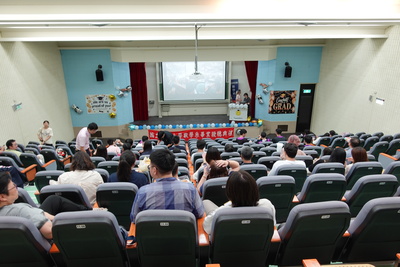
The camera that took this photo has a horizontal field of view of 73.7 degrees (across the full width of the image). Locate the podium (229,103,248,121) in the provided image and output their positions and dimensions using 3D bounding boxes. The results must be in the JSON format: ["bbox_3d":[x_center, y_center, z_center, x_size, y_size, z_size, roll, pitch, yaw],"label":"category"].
[{"bbox_3d":[1.996,-1.104,13.926,0.930,1.004,0.550,2,18,6],"label":"podium"}]

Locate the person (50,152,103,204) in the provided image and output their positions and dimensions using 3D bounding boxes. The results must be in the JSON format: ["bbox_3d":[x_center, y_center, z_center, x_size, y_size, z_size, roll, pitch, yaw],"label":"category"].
[{"bbox_3d":[-1.282,0.681,3.123,0.520,1.220,0.780,-1,18,-3],"label":"person"}]

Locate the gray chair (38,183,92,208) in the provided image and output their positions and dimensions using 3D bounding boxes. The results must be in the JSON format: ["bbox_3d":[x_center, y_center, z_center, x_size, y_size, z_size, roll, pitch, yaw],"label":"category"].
[{"bbox_3d":[-1.371,0.866,3.010,0.550,0.940,0.620,-1,18,-3],"label":"gray chair"}]

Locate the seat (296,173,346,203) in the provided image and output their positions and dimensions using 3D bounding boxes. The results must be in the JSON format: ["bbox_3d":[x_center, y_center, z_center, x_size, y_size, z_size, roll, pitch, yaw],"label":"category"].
[{"bbox_3d":[1.358,0.789,3.194,0.540,0.900,0.600,-1,18,-2],"label":"seat"}]

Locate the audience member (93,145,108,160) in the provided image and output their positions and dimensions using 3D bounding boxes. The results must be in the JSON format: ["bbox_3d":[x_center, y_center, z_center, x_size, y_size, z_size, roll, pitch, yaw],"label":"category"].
[{"bbox_3d":[-2.111,0.776,5.973,0.480,1.100,0.720,-4,19,-10],"label":"audience member"}]

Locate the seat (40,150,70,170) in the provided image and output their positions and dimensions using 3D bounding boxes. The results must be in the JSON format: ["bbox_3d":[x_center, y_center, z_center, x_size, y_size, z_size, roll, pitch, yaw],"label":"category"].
[{"bbox_3d":[-4.020,0.793,7.546,0.550,0.940,0.600,4,19,12],"label":"seat"}]

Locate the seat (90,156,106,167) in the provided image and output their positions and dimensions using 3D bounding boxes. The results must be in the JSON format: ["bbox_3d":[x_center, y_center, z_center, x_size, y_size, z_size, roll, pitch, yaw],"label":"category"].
[{"bbox_3d":[-2.145,0.815,5.866,0.540,0.900,0.620,-1,18,-2],"label":"seat"}]

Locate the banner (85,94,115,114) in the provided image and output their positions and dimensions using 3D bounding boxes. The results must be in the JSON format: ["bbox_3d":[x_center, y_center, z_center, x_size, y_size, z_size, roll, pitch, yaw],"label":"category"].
[{"bbox_3d":[-4.839,-1.403,13.035,1.370,0.900,0.030,-1,18,-3],"label":"banner"}]

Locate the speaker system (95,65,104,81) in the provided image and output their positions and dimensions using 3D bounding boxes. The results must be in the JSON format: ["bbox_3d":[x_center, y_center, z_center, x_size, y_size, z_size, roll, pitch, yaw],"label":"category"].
[{"bbox_3d":[-4.638,-2.790,12.368,0.330,0.720,0.350,-4,19,-11],"label":"speaker system"}]

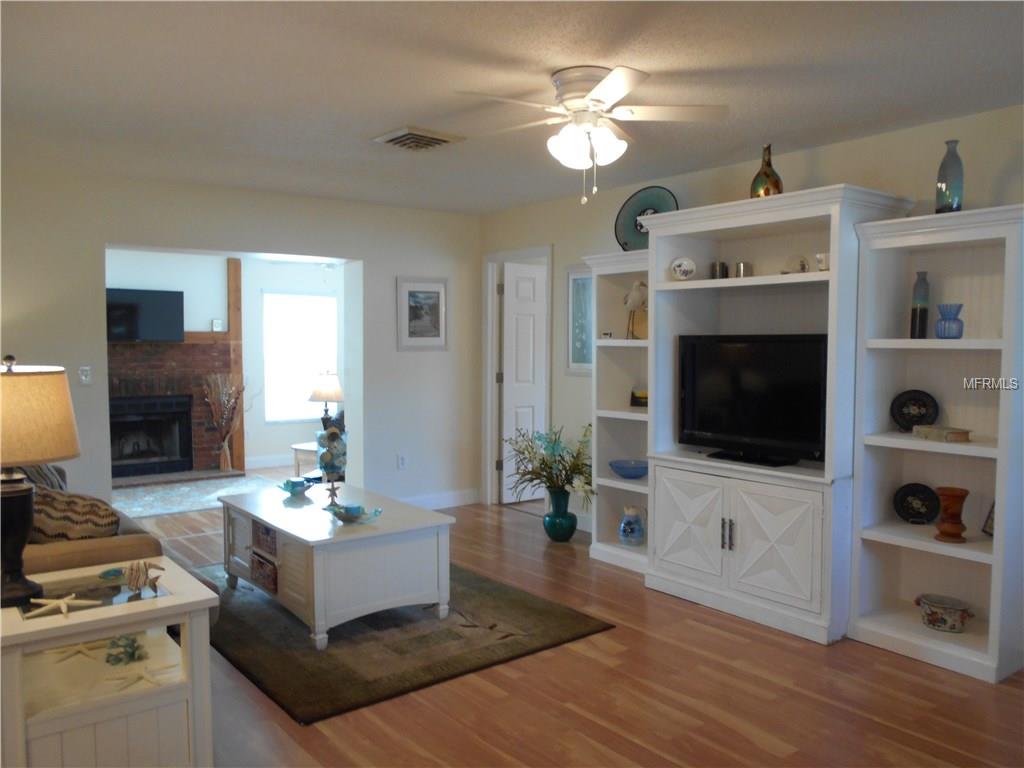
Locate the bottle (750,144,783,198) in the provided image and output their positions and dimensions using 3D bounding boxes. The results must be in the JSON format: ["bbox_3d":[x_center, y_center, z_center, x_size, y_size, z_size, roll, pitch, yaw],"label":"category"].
[{"bbox_3d":[1.292,-1.056,3.908,0.162,0.317,0.162,-3,4,-41],"label":"bottle"}]

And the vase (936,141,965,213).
[{"bbox_3d":[1.914,-0.888,3.366,0.122,0.355,0.122,-3,4,-41],"label":"vase"}]

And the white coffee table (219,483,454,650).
[{"bbox_3d":[-0.956,0.904,4.088,0.752,0.495,1.215,-3,4,-38],"label":"white coffee table"}]

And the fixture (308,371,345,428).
[{"bbox_3d":[-1.568,0.220,6.500,0.320,0.650,0.320,-2,4,-33],"label":"fixture"}]

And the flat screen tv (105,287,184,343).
[{"bbox_3d":[-3.593,-0.645,7.332,0.880,0.500,0.070,-2,4,-33],"label":"flat screen tv"}]

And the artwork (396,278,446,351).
[{"bbox_3d":[-0.707,-0.554,6.131,0.440,0.580,0.030,-2,4,-33],"label":"artwork"}]

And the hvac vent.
[{"bbox_3d":[-0.497,-1.262,4.000,0.350,0.030,0.340,-2,4,-37],"label":"hvac vent"}]

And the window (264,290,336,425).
[{"bbox_3d":[-2.324,-0.278,8.517,0.840,1.400,0.080,-2,4,-33],"label":"window"}]

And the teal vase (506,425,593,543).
[{"bbox_3d":[0.318,0.684,5.349,0.560,0.810,0.600,-3,4,-41],"label":"teal vase"}]

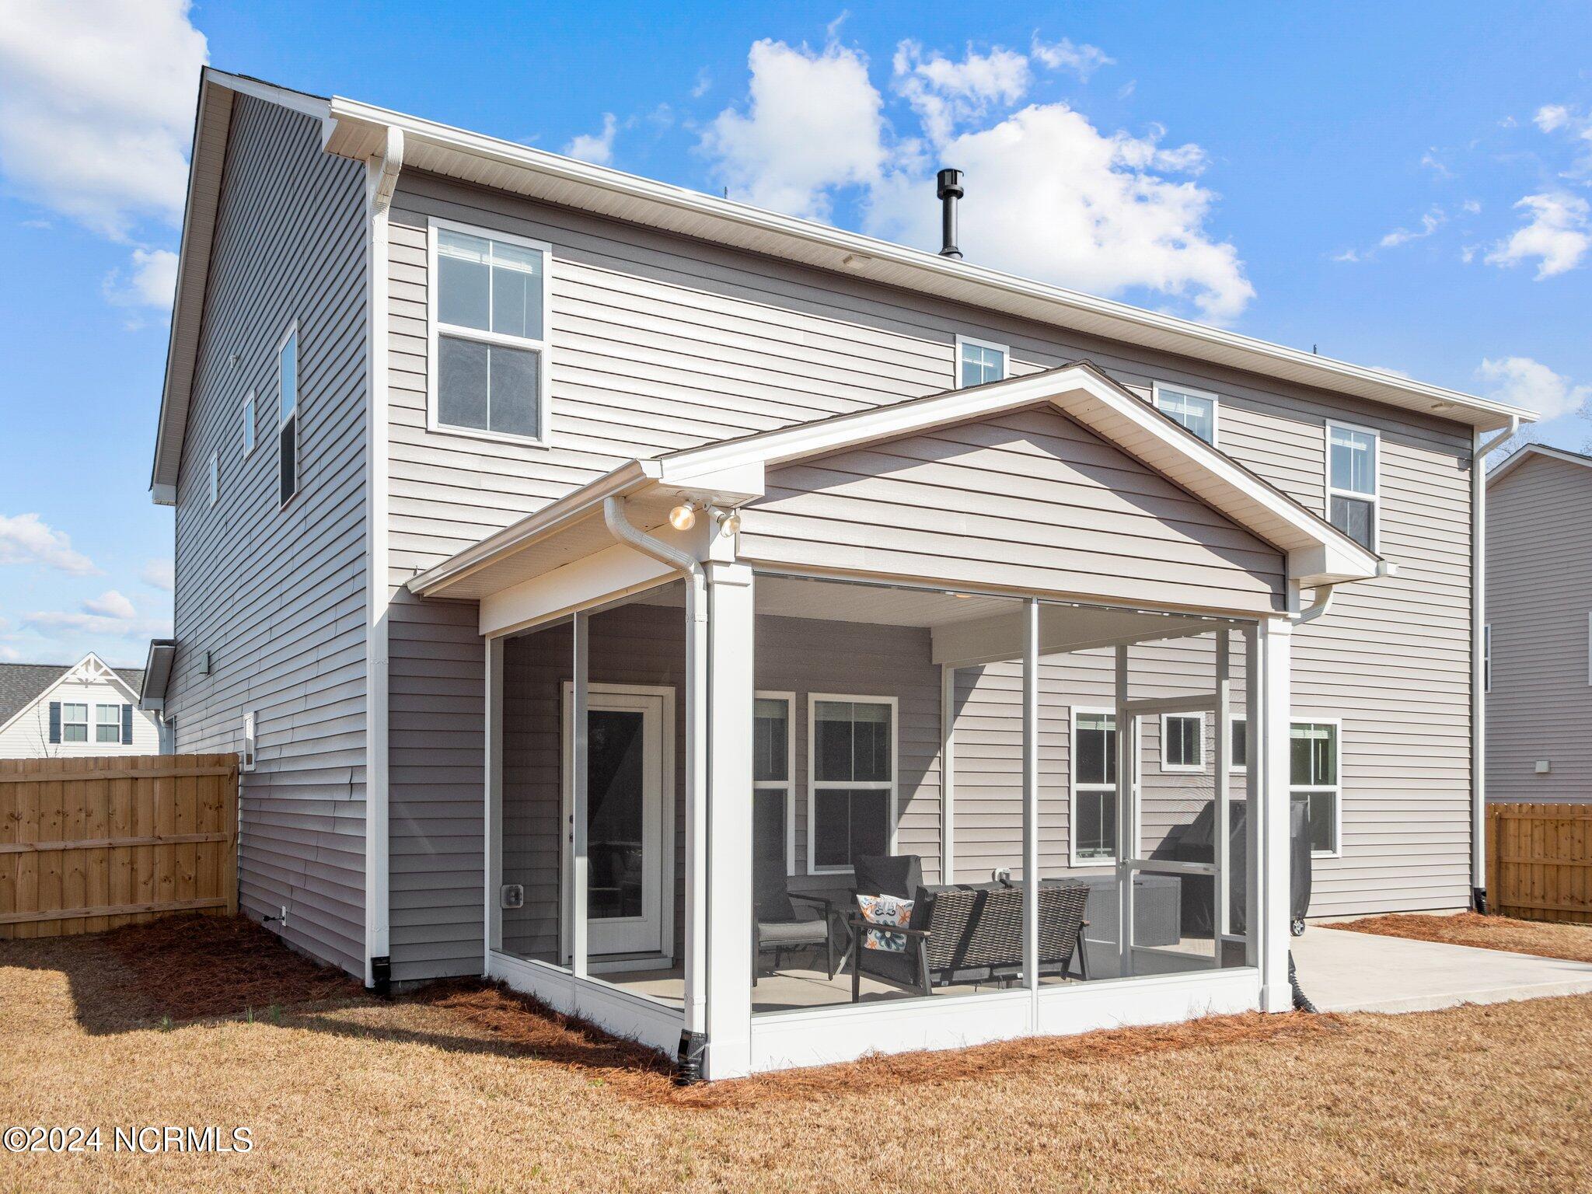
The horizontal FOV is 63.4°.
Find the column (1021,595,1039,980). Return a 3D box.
[{"bbox_3d":[1.371,1.149,7.518,0.055,2.269,0.075,1,-3,-31],"label":"column"}]

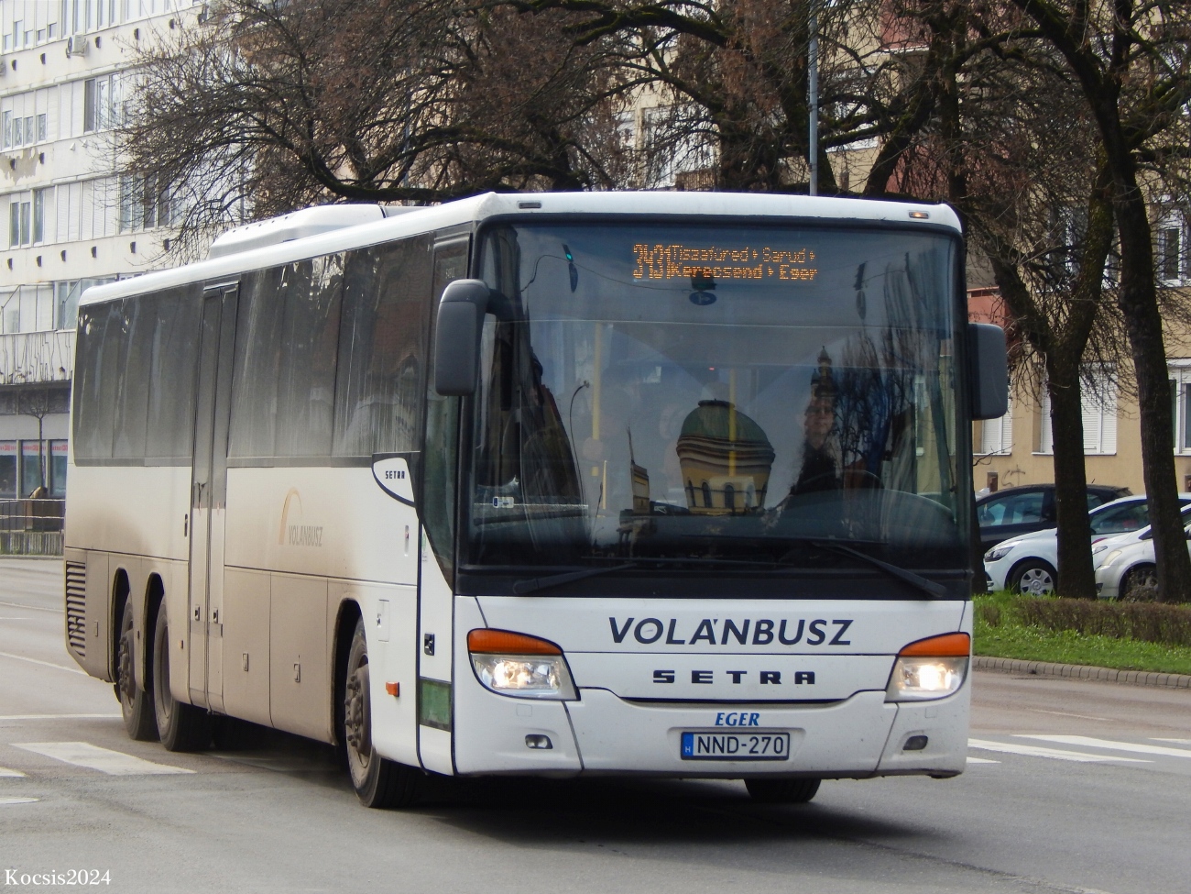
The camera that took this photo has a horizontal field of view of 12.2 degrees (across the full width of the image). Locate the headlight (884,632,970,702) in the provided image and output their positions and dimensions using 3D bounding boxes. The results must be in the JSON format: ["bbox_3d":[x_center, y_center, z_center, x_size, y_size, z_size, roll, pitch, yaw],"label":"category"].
[{"bbox_3d":[1.558,1.022,26.051,0.490,0.347,0.251,1,0,-13],"label":"headlight"}]

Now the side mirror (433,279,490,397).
[{"bbox_3d":[-0.610,-0.497,25.401,0.246,0.536,0.211,1,0,-13],"label":"side mirror"}]

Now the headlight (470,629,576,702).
[{"bbox_3d":[-0.329,0.997,25.624,0.490,0.347,0.251,1,0,-13],"label":"headlight"}]

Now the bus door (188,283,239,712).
[{"bbox_3d":[-2.237,0.294,32.920,0.121,2.520,1.358,1,0,-13],"label":"bus door"}]

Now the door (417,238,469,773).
[{"bbox_3d":[-0.702,0.272,26.161,0.131,2.530,0.795,1,0,-13],"label":"door"}]

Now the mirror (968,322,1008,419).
[{"bbox_3d":[1.864,-0.364,26.708,0.252,0.464,0.201,1,0,-13],"label":"mirror"}]

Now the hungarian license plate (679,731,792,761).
[{"bbox_3d":[0.647,1.378,25.674,0.522,0.118,0.022,1,0,-13],"label":"hungarian license plate"}]

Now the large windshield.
[{"bbox_3d":[0.615,-0.192,25.904,2.394,1.715,0.392,1,0,-13],"label":"large windshield"}]

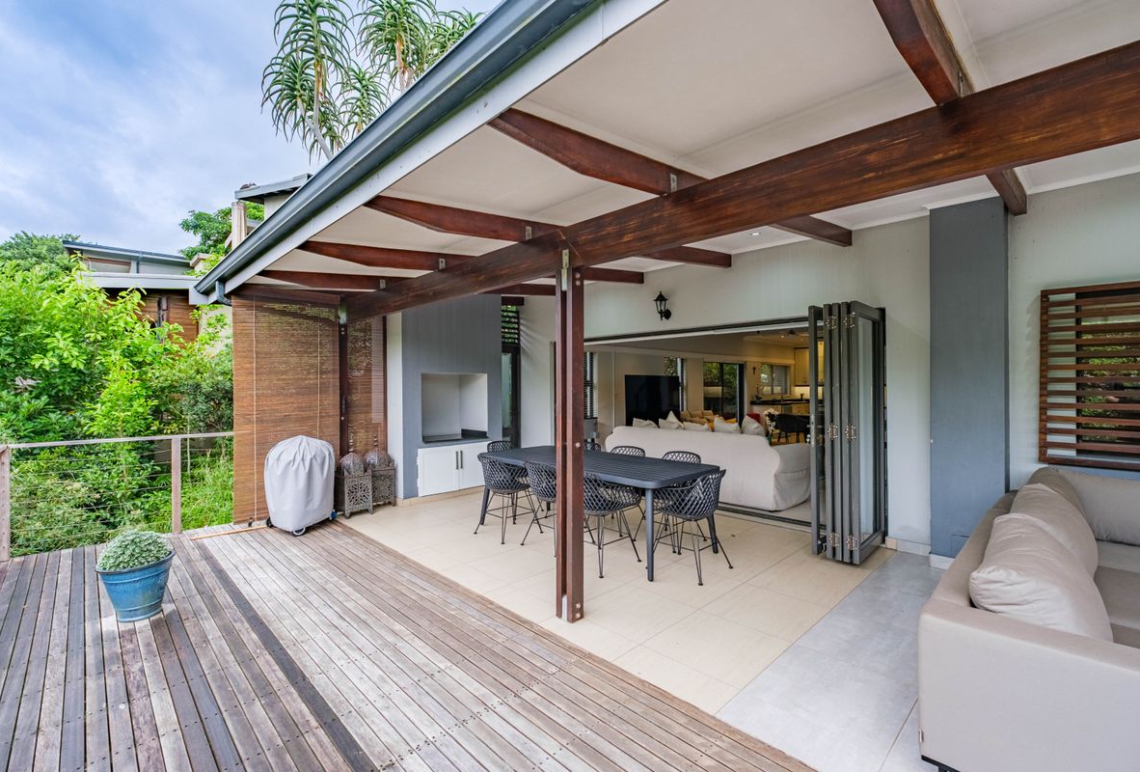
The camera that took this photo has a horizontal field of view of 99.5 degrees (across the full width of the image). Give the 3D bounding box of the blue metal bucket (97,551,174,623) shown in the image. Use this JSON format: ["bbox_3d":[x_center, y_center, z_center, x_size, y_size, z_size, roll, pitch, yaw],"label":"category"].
[{"bbox_3d":[-2.768,1.287,3.097,0.380,0.350,0.380,0,0,-44],"label":"blue metal bucket"}]

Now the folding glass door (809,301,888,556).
[{"bbox_3d":[2.468,0.362,4.271,0.830,2.140,0.360,0,0,-44],"label":"folding glass door"}]

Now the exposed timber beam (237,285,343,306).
[{"bbox_3d":[-3.067,-0.992,5.292,1.060,0.130,0.070,0,0,-44],"label":"exposed timber beam"}]

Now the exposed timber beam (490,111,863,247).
[{"bbox_3d":[1.144,-1.129,3.094,3.930,0.180,0.065,-8,6,-43],"label":"exposed timber beam"}]

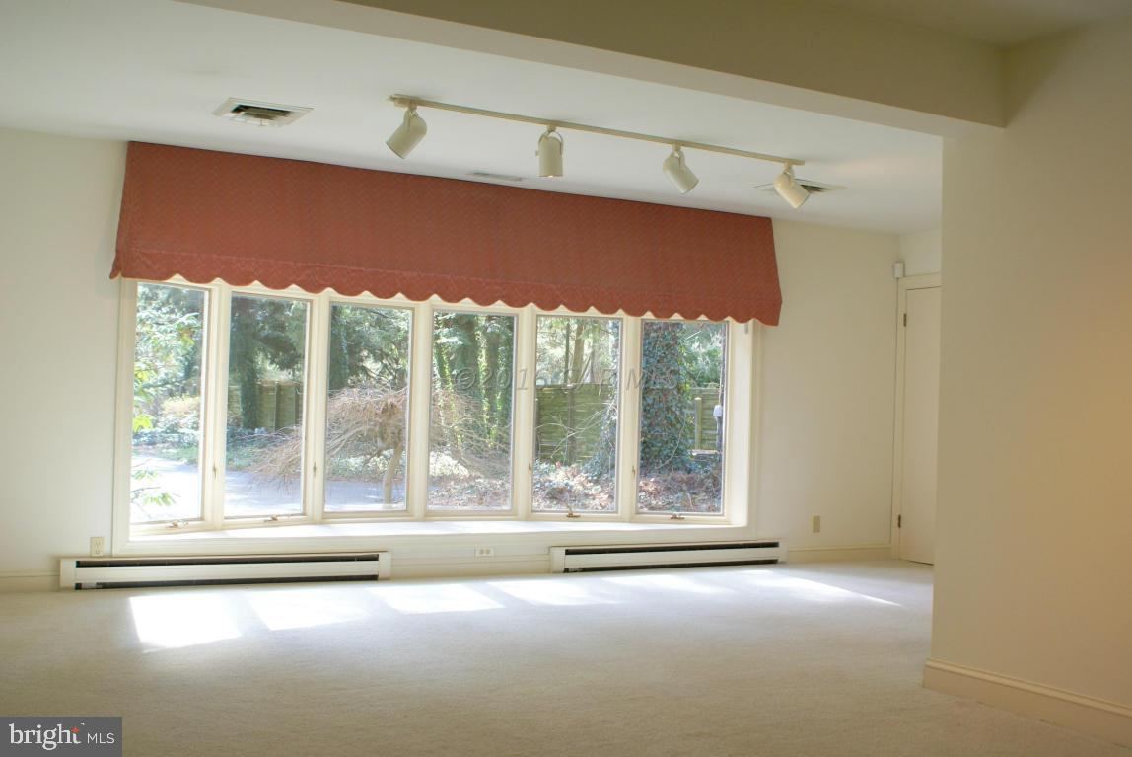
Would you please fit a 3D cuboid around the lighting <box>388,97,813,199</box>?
[{"bbox_3d":[0.248,-1.107,6.095,2.430,0.270,0.170,3,-2,-27],"label":"lighting"}]

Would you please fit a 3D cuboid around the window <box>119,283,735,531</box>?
[{"bbox_3d":[-0.713,0.236,8.000,4.280,1.630,0.800,3,-2,-27],"label":"window"}]

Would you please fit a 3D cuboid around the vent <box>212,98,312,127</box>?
[{"bbox_3d":[-1.486,-1.283,5.974,0.400,0.030,0.400,3,-2,-27],"label":"vent"}]

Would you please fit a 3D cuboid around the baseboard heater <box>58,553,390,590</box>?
[{"bbox_3d":[-1.868,1.075,6.926,1.830,0.175,0.075,3,-2,-27],"label":"baseboard heater"}]

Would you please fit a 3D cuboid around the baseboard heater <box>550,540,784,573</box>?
[{"bbox_3d":[0.700,1.193,8.259,1.830,0.175,0.075,3,-2,-27],"label":"baseboard heater"}]

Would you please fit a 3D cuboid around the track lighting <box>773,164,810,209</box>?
[{"bbox_3d":[1.215,-1.022,6.602,0.200,0.250,0.120,2,-2,6],"label":"track lighting"}]

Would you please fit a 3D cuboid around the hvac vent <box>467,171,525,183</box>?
[{"bbox_3d":[-0.422,-1.213,7.416,0.360,0.020,0.150,3,-2,-27],"label":"hvac vent"}]

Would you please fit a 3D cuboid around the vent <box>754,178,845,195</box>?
[{"bbox_3d":[1.424,-1.152,7.417,0.410,0.030,0.400,3,-2,-27],"label":"vent"}]

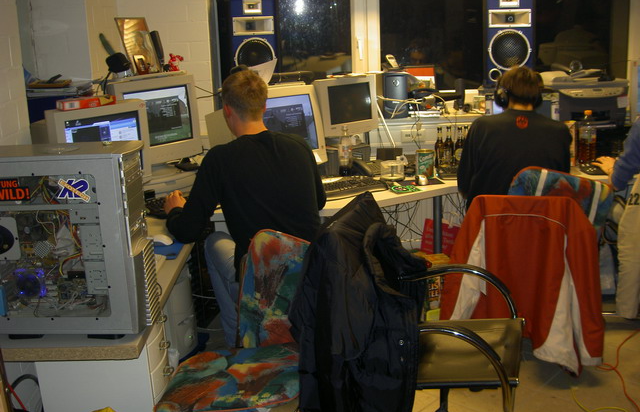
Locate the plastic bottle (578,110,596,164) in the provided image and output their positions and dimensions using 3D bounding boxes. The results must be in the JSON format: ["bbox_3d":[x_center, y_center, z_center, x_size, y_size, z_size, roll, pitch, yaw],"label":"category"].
[{"bbox_3d":[1.485,-0.371,3.978,0.094,0.316,0.094,-2,14,0],"label":"plastic bottle"}]

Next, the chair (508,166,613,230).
[{"bbox_3d":[1.148,0.195,3.580,0.500,0.900,0.570,2,15,15],"label":"chair"}]

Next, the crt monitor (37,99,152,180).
[{"bbox_3d":[-1.063,-0.271,3.228,0.420,0.420,0.430,-14,19,-39],"label":"crt monitor"}]

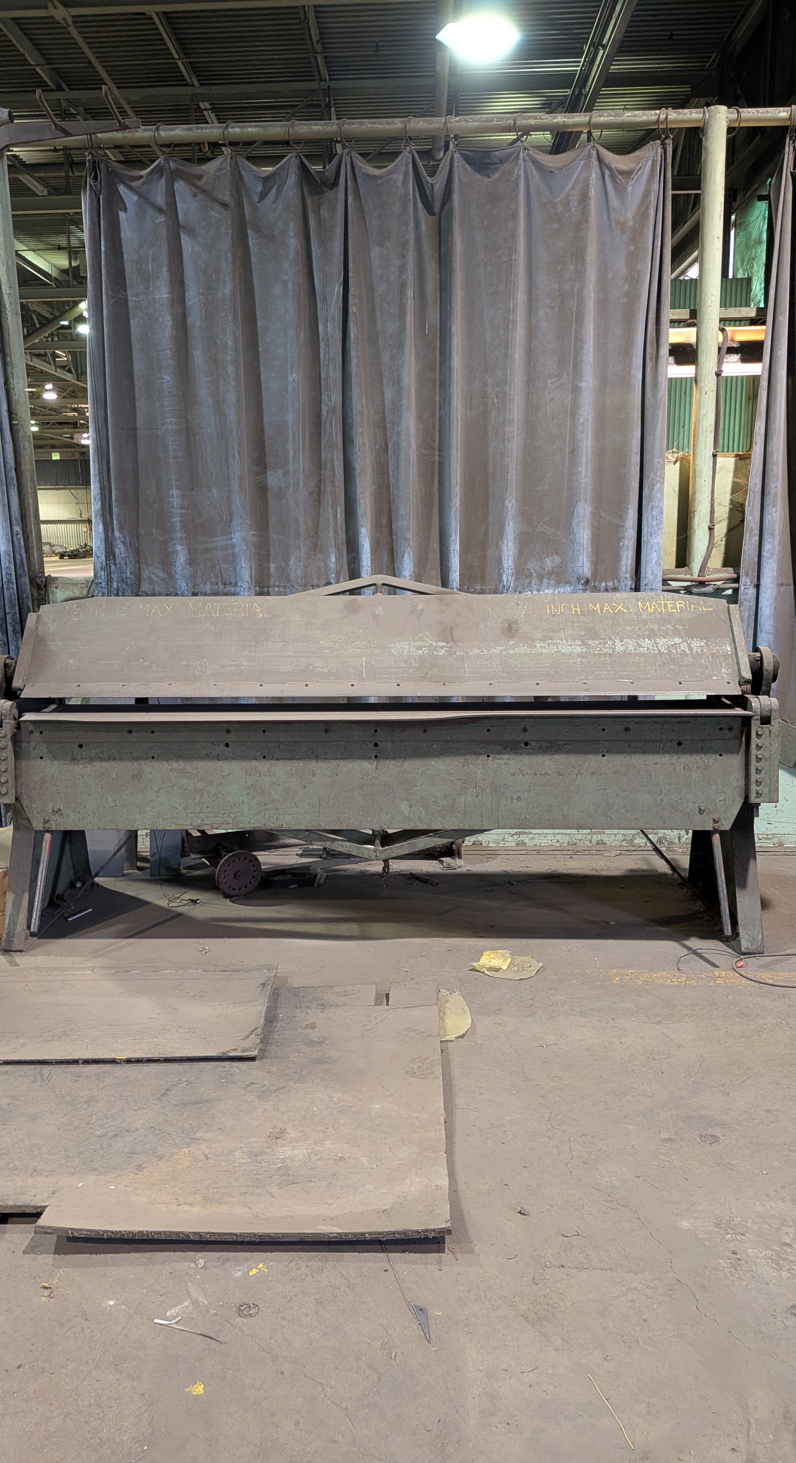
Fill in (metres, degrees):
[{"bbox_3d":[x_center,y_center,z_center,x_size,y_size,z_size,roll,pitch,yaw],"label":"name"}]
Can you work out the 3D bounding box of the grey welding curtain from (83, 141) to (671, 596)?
[{"bbox_3d":[-0.090,-1.086,4.128,2.280,2.340,0.160,0,12,4],"label":"grey welding curtain"}]

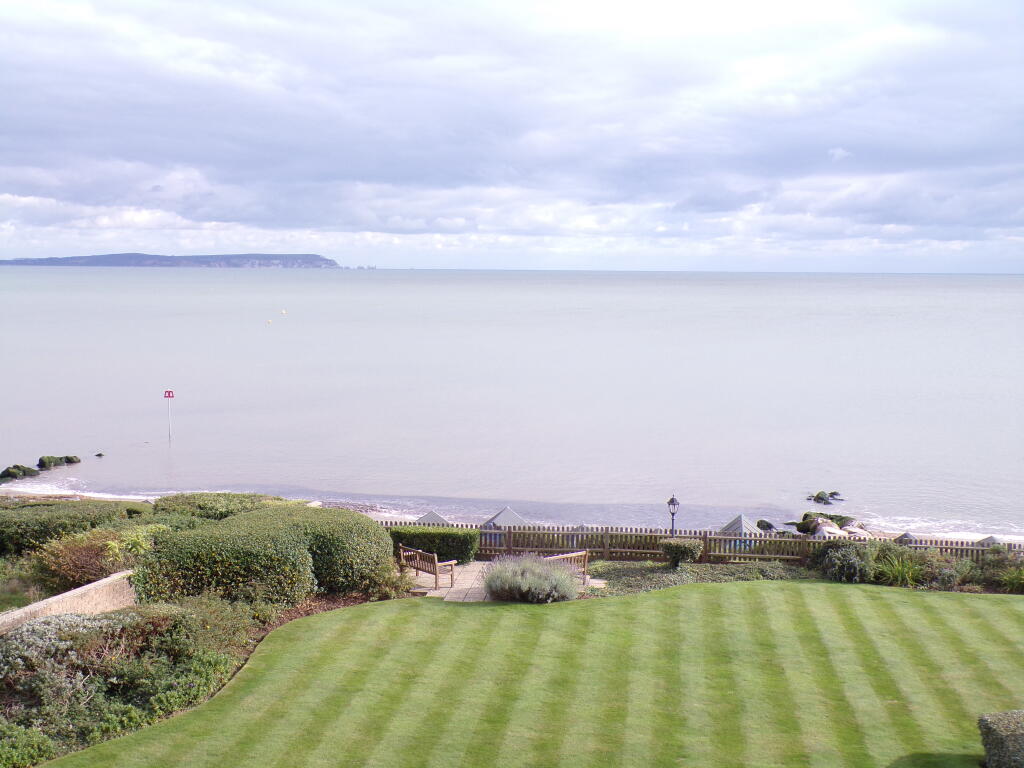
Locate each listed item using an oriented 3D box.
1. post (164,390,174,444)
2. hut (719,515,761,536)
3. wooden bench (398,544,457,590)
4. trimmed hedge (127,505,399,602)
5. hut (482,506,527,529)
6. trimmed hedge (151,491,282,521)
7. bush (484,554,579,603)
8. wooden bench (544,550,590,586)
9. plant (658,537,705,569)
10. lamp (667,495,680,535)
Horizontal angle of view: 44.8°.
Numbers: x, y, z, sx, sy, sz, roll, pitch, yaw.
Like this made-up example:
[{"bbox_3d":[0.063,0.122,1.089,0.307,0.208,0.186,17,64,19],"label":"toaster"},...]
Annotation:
[{"bbox_3d":[-27.880,2.689,101.072,0.800,4.340,0.800,0,5,0],"label":"post"},{"bbox_3d":[8.635,6.492,46.569,2.350,2.600,3.100,1,5,9],"label":"hut"},{"bbox_3d":[-2.099,4.488,30.931,0.620,0.900,1.550,-4,7,-39],"label":"wooden bench"},{"bbox_3d":[-6.024,4.085,30.665,5.800,1.700,3.800,0,5,-8],"label":"trimmed hedge"},{"bbox_3d":[-0.435,6.297,47.811,2.350,2.600,3.000,1,5,9],"label":"hut"},{"bbox_3d":[-8.275,3.842,35.012,3.600,1.350,1.900,0,5,-5],"label":"trimmed hedge"},{"bbox_3d":[0.463,4.597,29.503,2.200,0.980,1.400,0,5,0],"label":"bush"},{"bbox_3d":[1.050,4.557,30.403,1.550,0.900,0.620,-3,6,-35],"label":"wooden bench"},{"bbox_3d":[4.440,4.460,32.551,1.150,0.740,0.950,0,5,0],"label":"plant"},{"bbox_3d":[4.321,3.857,33.298,0.310,1.800,0.310,0,5,0],"label":"lamp"}]

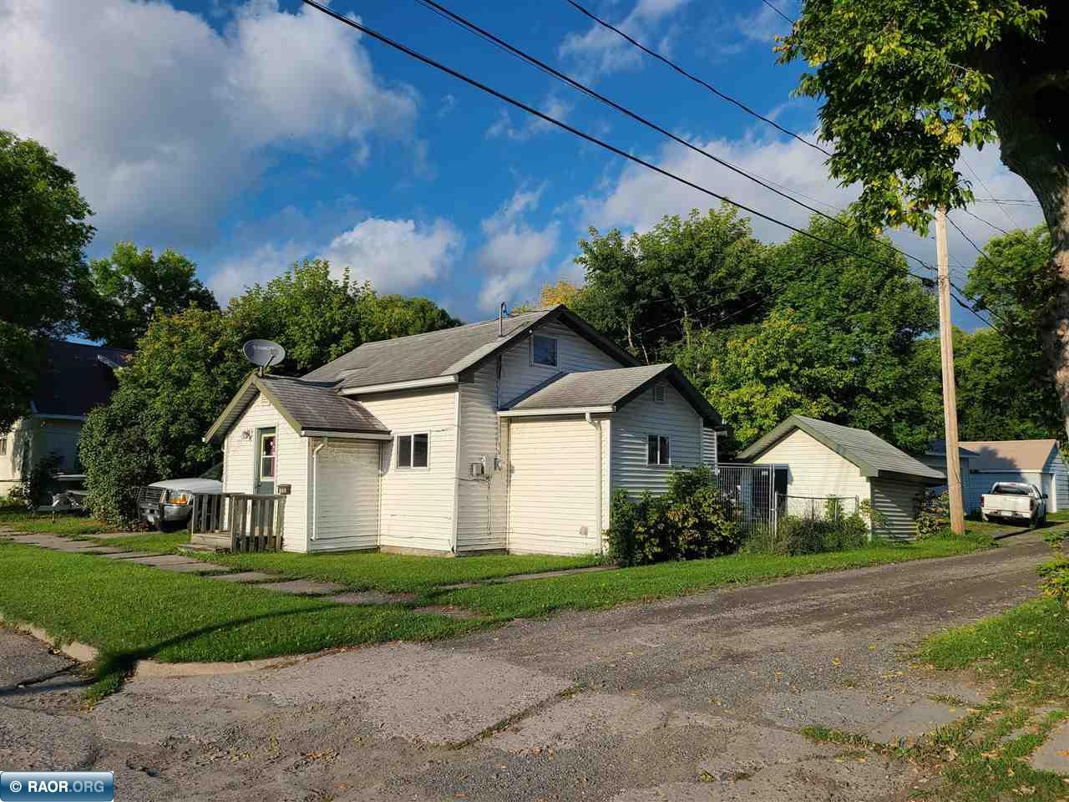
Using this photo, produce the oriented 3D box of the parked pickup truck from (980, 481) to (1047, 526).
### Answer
[{"bbox_3d":[20.705,4.355,34.693,1.980,1.830,5.600,-4,-7,37],"label":"parked pickup truck"}]

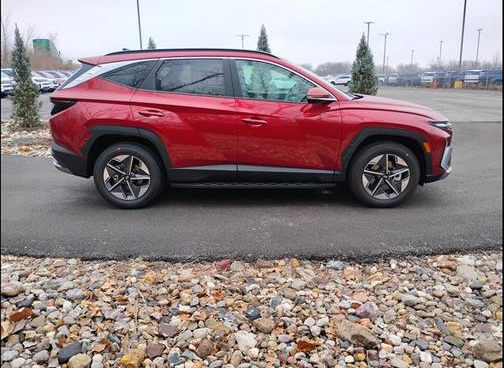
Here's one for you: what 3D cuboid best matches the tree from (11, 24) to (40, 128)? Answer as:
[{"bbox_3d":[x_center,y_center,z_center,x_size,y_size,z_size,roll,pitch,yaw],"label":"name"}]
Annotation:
[{"bbox_3d":[-6.617,-3.075,11.671,0.830,2.850,0.830,0,15,0],"label":"tree"}]

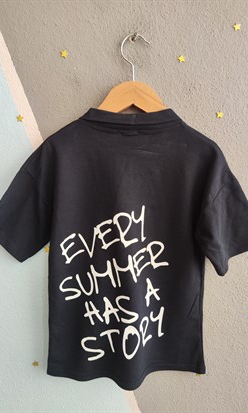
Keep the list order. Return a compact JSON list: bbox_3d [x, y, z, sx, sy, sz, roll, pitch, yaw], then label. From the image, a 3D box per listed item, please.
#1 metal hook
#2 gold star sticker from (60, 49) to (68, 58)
[{"bbox_3d":[0.022,-0.284,0.545,0.055,0.090,0.010,0,0,0],"label":"metal hook"},{"bbox_3d":[-0.119,-0.302,0.568,0.017,0.018,0.003,0,0,0],"label":"gold star sticker"}]

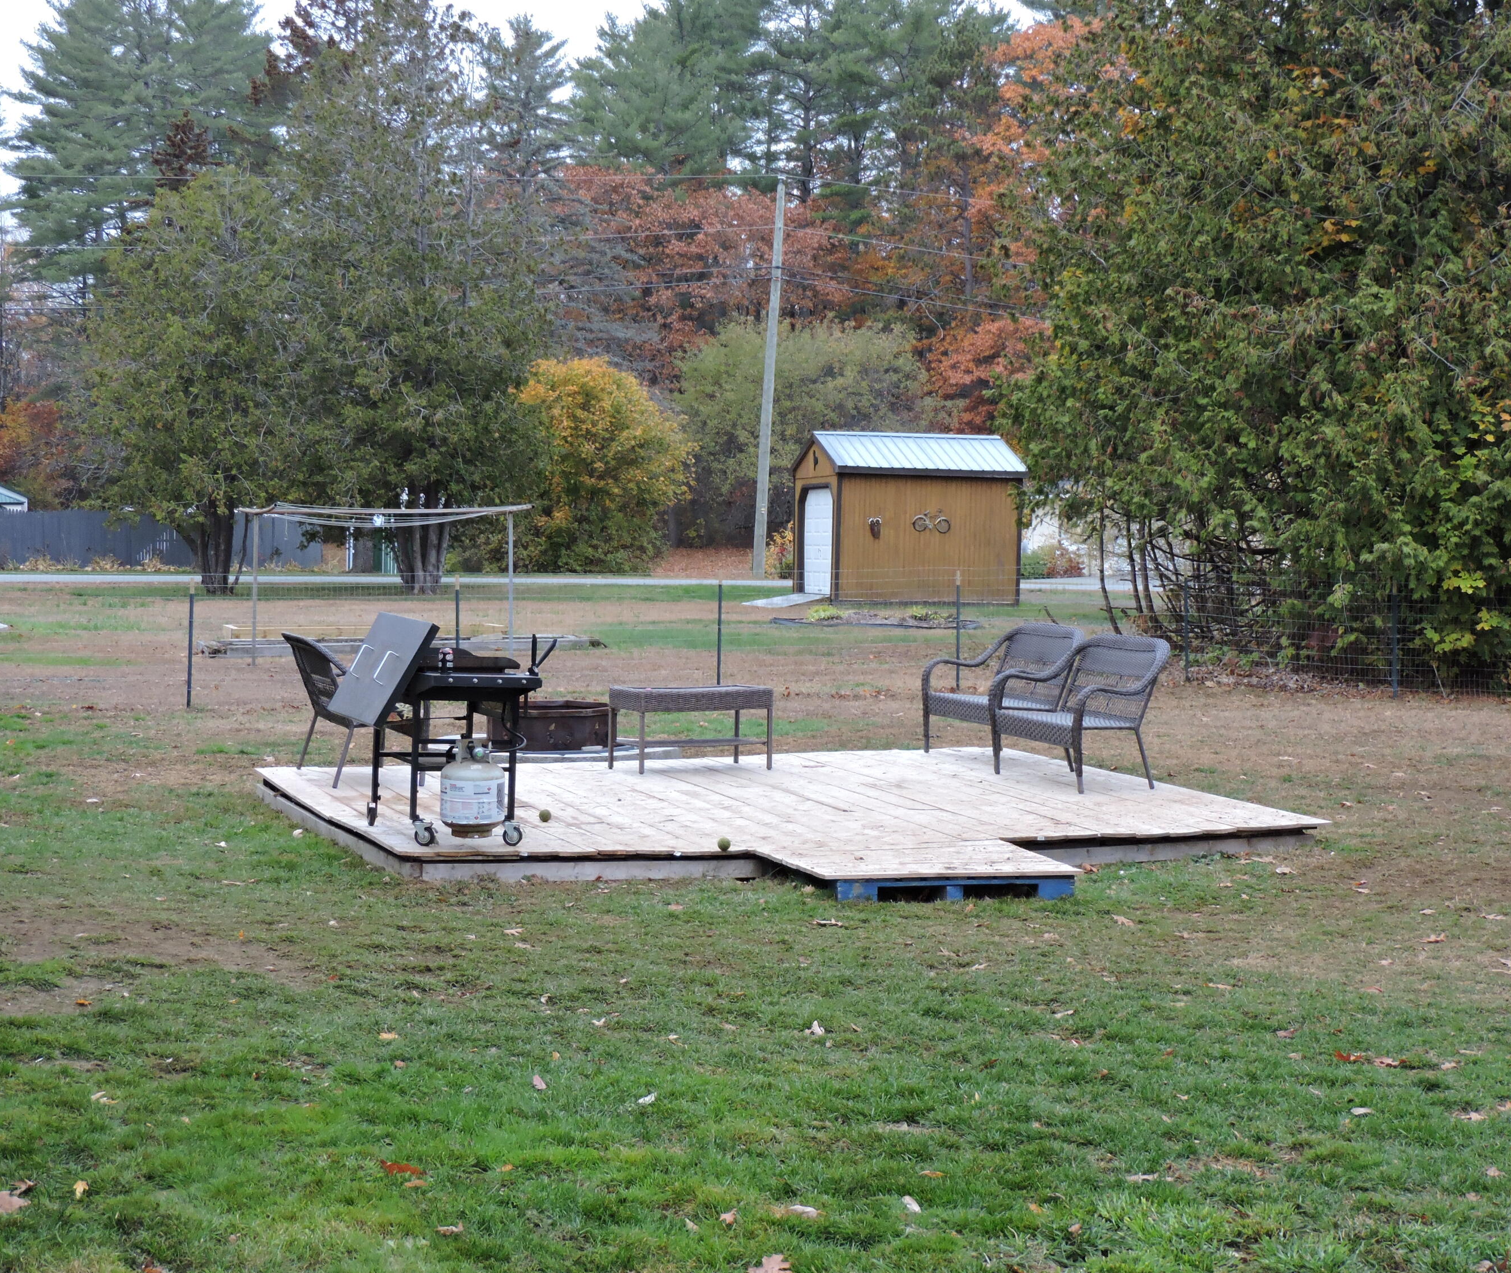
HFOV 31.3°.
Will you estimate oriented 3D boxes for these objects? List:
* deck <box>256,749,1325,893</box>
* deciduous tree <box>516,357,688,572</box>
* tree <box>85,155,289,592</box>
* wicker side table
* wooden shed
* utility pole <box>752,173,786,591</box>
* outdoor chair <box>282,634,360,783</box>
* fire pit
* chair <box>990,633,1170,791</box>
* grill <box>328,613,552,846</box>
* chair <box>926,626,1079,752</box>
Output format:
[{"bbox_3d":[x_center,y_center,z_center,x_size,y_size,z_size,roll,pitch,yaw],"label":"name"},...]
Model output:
[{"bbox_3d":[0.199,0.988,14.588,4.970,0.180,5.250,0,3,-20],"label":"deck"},{"bbox_3d":[-4.132,-4.722,73.850,4.950,5.850,4.800,1,3,0],"label":"deciduous tree"},{"bbox_3d":[-10.987,-5.055,52.787,4.300,8.350,4.200,1,3,0],"label":"tree"},{"bbox_3d":[-0.398,0.563,16.393,0.890,0.480,0.450,-1,3,-29],"label":"wicker side table"},{"bbox_3d":[2.914,-2.284,51.688,3.870,3.200,2.700,0,3,-17],"label":"wooden shed"},{"bbox_3d":[0.359,-6.503,67.750,0.290,10.128,0.290,3,3,0],"label":"utility pole"},{"bbox_3d":[-2.317,0.389,15.625,0.640,0.860,1.170,0,3,-20],"label":"outdoor chair"},{"bbox_3d":[-1.418,0.608,18.797,0.910,0.280,0.910,0,3,-20],"label":"fire pit"},{"bbox_3d":[1.897,0.428,15.853,0.640,0.860,1.170,0,3,-20],"label":"chair"},{"bbox_3d":[-1.544,0.441,13.032,0.830,1.040,1.150,0,3,-22],"label":"grill"},{"bbox_3d":[1.544,0.356,17.180,0.640,0.860,1.170,0,3,-20],"label":"chair"}]

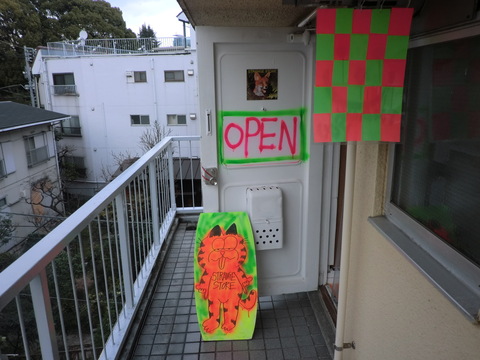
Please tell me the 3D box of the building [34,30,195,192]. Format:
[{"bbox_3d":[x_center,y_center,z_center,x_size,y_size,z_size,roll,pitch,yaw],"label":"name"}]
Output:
[{"bbox_3d":[-6.926,-5.552,28.636,13.000,9.100,9.000,1,14,6],"label":"building"}]

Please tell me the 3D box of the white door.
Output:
[{"bbox_3d":[0.161,-0.045,2.510,0.864,1.891,0.060,-3,14,-9],"label":"white door"}]

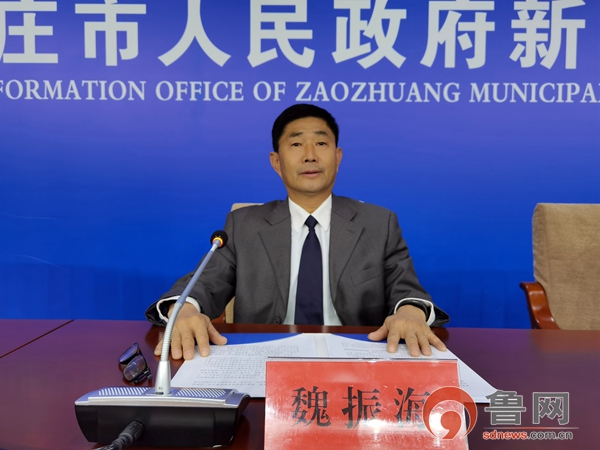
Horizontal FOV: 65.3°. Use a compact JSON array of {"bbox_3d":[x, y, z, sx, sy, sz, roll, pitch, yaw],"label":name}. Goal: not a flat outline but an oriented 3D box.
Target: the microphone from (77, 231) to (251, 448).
[{"bbox_3d":[-0.153,0.125,0.642,0.175,0.215,0.280,0,3,0],"label":"microphone"}]

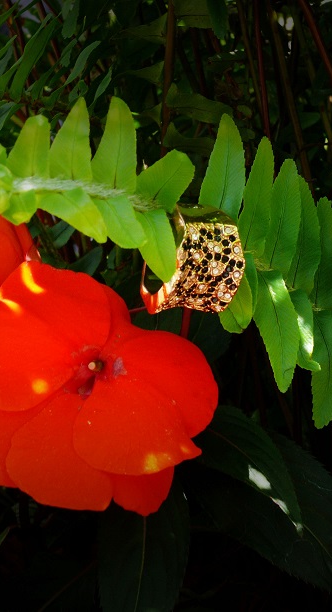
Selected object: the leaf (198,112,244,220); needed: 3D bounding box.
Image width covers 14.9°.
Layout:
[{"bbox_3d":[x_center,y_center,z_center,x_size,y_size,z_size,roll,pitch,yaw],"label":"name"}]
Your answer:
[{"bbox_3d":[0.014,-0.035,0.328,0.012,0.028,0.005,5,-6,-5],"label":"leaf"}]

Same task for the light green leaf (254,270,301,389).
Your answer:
[{"bbox_3d":[0.027,0.006,0.309,0.009,0.029,0.005,-14,0,-29],"label":"light green leaf"}]

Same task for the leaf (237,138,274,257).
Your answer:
[{"bbox_3d":[0.022,-0.026,0.307,0.008,0.029,0.005,1,7,-30],"label":"leaf"}]

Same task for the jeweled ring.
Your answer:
[{"bbox_3d":[0.006,-0.011,0.300,0.018,0.025,0.021,-3,8,-25],"label":"jeweled ring"}]

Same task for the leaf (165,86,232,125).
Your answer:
[{"bbox_3d":[0.010,-0.065,0.410,0.022,0.011,0.007,11,6,-6],"label":"leaf"}]

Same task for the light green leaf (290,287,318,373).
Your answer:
[{"bbox_3d":[0.034,0.006,0.316,0.008,0.020,0.005,-7,0,-33],"label":"light green leaf"}]

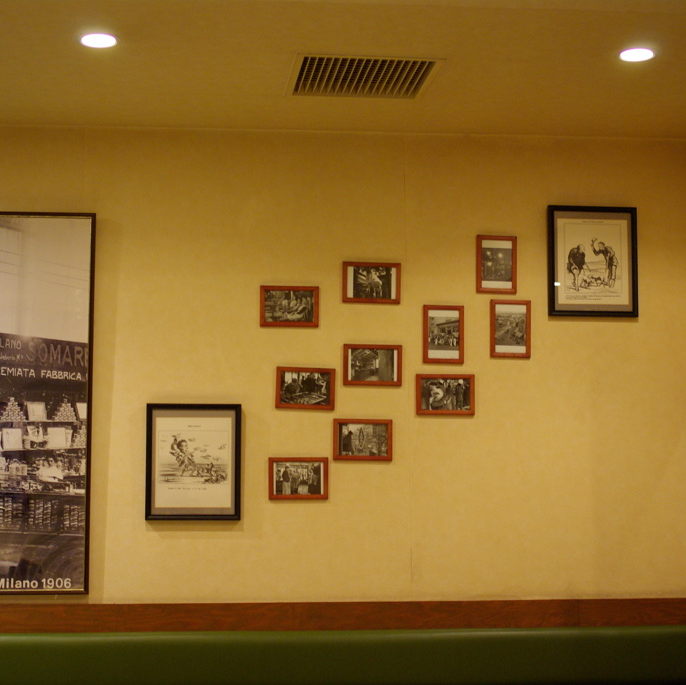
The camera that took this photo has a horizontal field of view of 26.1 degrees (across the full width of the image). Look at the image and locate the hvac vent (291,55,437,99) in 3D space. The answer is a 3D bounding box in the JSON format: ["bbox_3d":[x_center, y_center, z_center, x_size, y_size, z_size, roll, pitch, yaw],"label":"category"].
[{"bbox_3d":[0.052,-0.711,3.994,0.367,0.025,0.344,1,-8,-6],"label":"hvac vent"}]

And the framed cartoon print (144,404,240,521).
[{"bbox_3d":[-0.433,0.348,4.291,0.274,0.337,0.022,1,-8,-6],"label":"framed cartoon print"}]

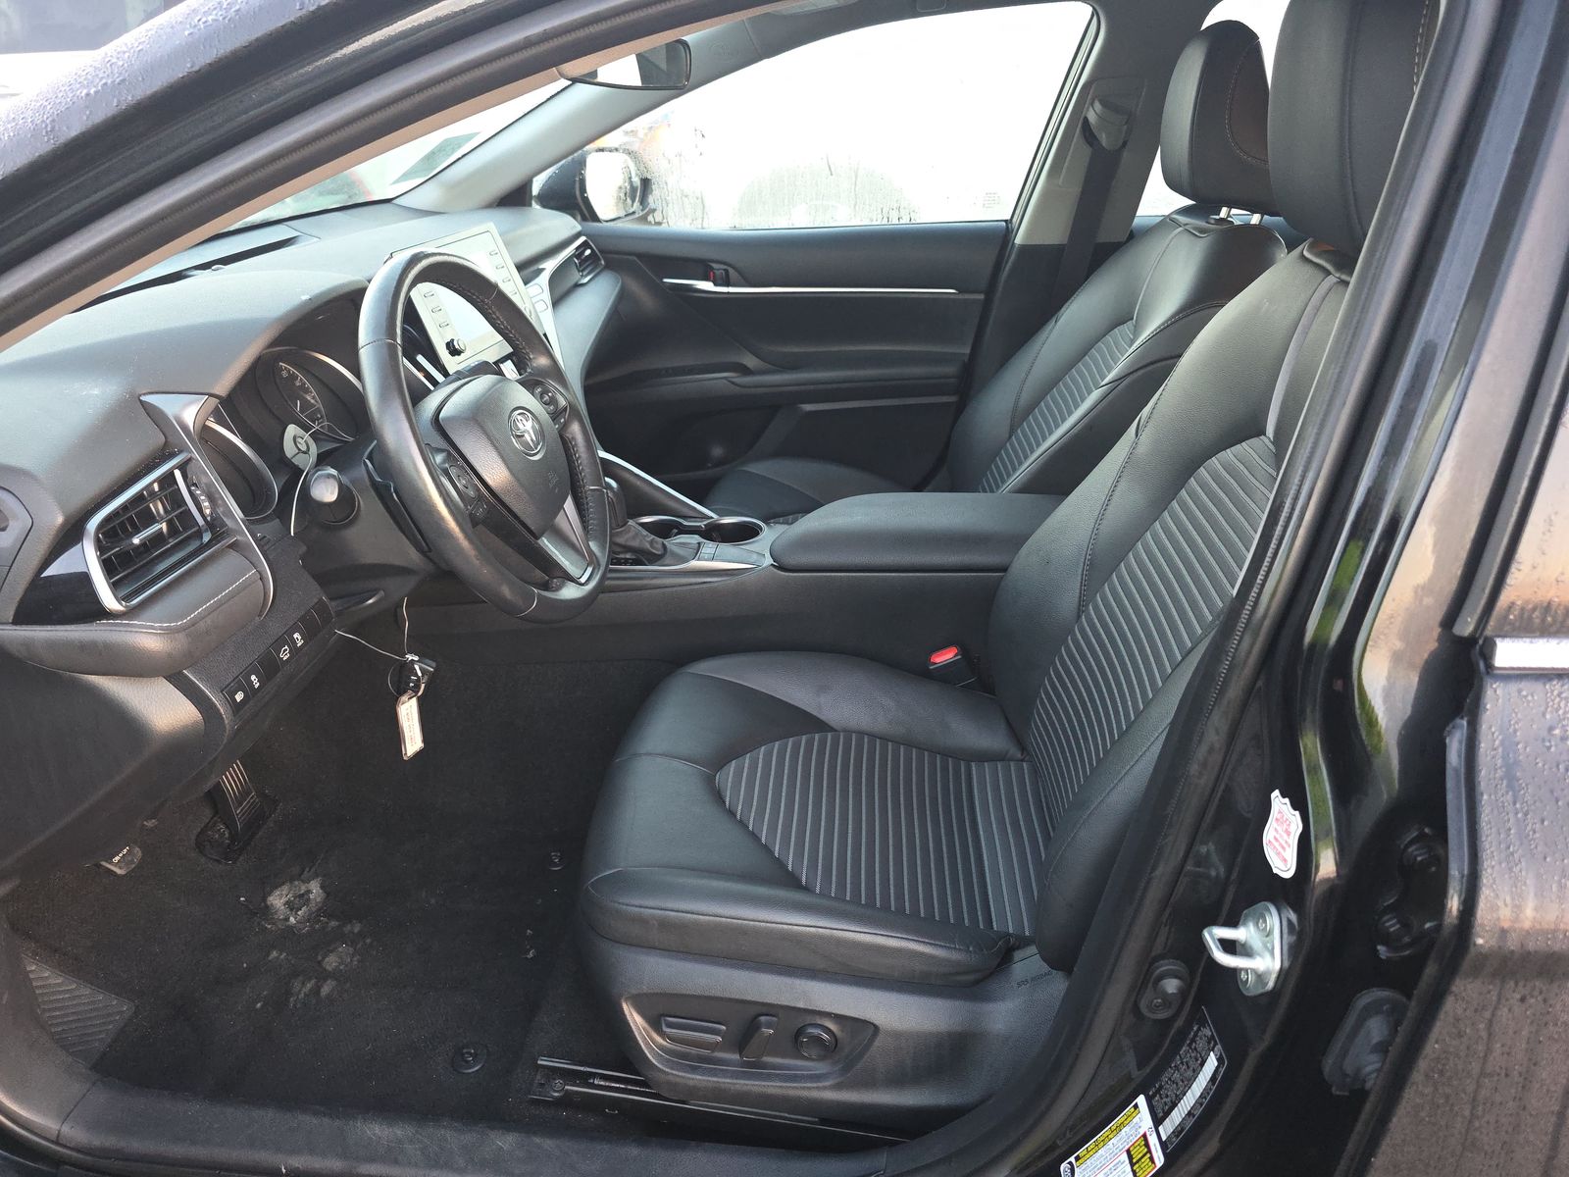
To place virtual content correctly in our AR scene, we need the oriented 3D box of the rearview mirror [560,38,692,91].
[{"bbox_3d":[-0.178,-0.597,1.192,0.042,0.063,0.240,11,28,25],"label":"rearview mirror"}]

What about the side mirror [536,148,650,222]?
[{"bbox_3d":[-0.394,-0.837,2.168,0.165,0.145,0.220,7,26,18],"label":"side mirror"}]

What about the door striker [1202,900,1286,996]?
[{"bbox_3d":[0.283,0.222,0.646,0.040,0.066,0.038,-3,25,-3],"label":"door striker"}]

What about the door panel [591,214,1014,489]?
[{"bbox_3d":[-0.041,-0.404,2.041,0.930,0.610,0.130,2,25,7],"label":"door panel"}]

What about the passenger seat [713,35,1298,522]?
[{"bbox_3d":[0.262,-0.322,1.669,0.900,1.000,0.540,2,25,7],"label":"passenger seat"}]

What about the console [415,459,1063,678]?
[{"bbox_3d":[-0.029,-0.007,1.446,0.940,0.340,0.250,2,25,7],"label":"console"}]

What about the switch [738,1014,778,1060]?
[{"bbox_3d":[-0.024,0.389,0.901,0.021,0.046,0.018,17,26,0],"label":"switch"}]

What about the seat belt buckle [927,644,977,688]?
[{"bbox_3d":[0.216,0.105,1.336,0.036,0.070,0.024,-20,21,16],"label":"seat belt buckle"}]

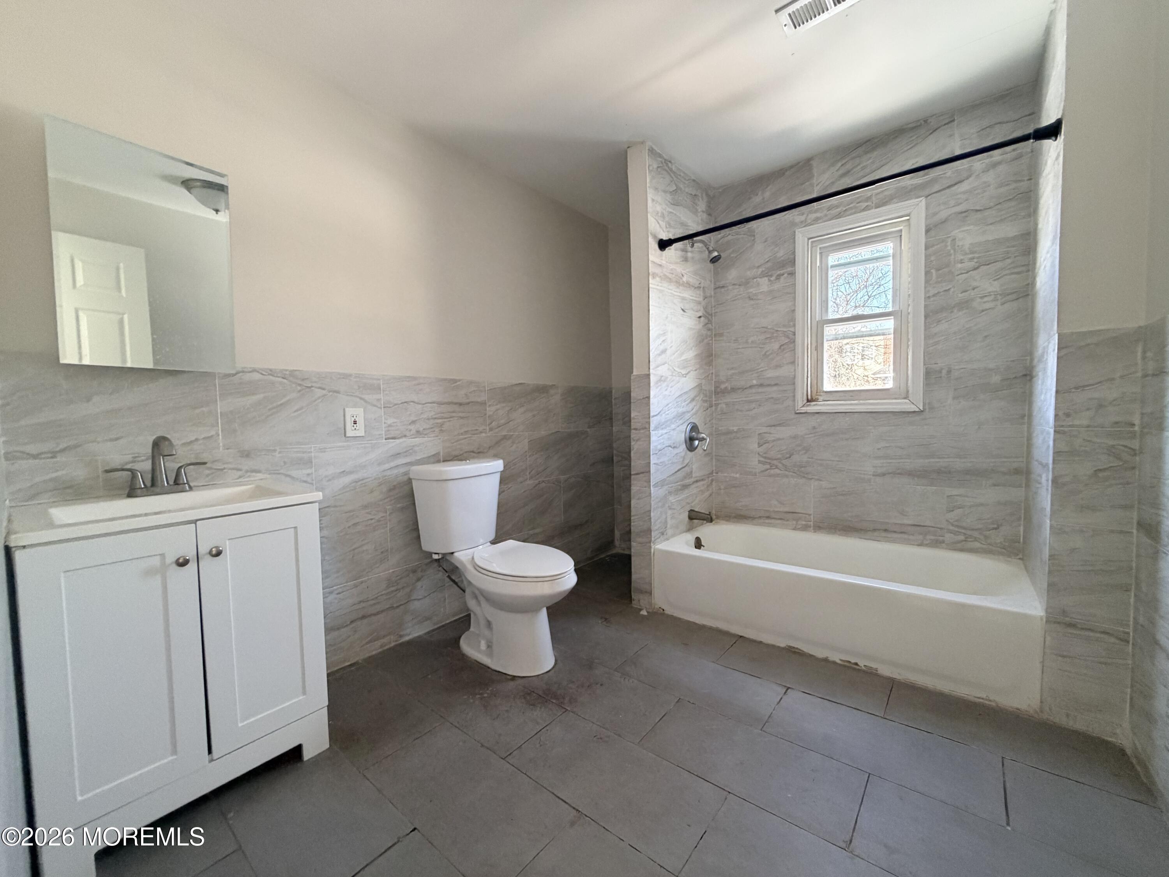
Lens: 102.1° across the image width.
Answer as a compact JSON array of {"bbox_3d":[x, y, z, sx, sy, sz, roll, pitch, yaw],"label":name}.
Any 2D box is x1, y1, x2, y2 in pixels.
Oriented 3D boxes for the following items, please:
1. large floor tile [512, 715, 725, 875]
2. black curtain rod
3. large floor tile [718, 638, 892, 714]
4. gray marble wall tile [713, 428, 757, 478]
[{"bbox_3d":[0.077,0.990,1.383,0.600,0.012,0.308,1,4,39],"label":"large floor tile"},{"bbox_3d":[0.959,-1.014,2.010,1.498,0.060,0.060,1,4,39],"label":"black curtain rod"},{"bbox_3d":[0.882,0.947,1.921,0.604,0.012,0.297,1,4,39],"label":"large floor tile"},{"bbox_3d":[0.956,0.085,2.976,0.279,0.297,0.010,1,3,39],"label":"gray marble wall tile"}]

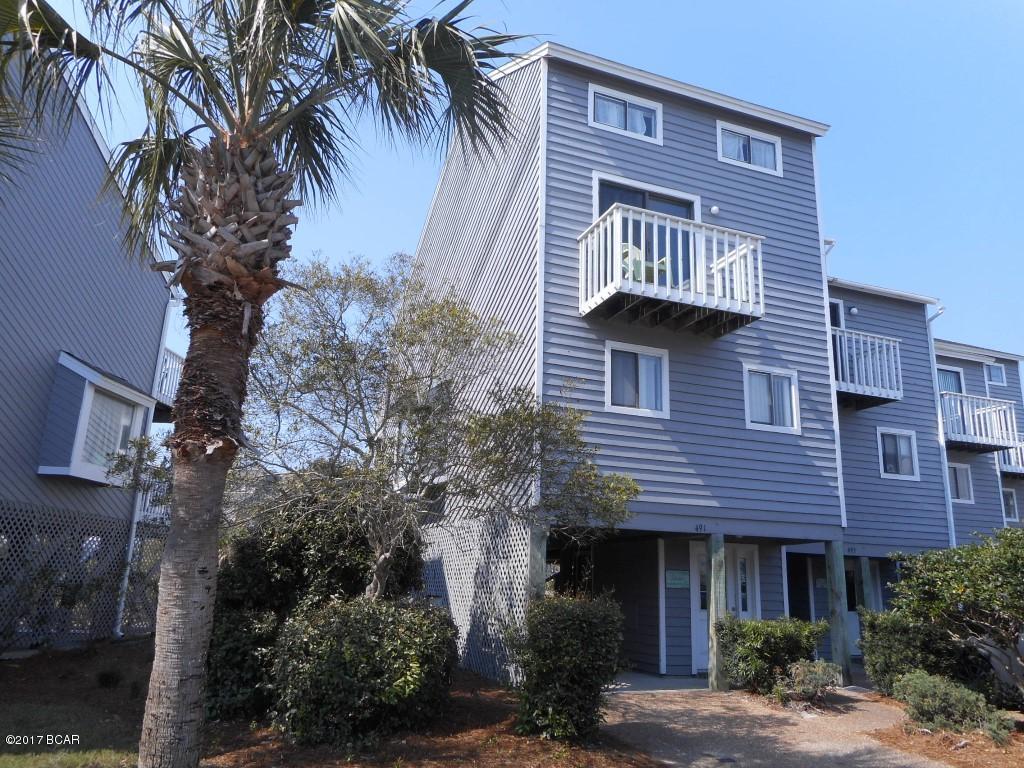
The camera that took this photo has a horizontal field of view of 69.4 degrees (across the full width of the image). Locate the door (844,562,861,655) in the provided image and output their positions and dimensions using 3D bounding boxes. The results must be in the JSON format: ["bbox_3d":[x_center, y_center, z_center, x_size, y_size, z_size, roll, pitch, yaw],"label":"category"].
[{"bbox_3d":[7.577,4.976,16.451,0.874,2.027,0.065,7,-15,-21],"label":"door"}]

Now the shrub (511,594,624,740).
[{"bbox_3d":[0.570,2.890,7.697,1.190,1.330,1.120,1,-14,0],"label":"shrub"}]

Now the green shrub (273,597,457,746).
[{"bbox_3d":[-1.460,2.796,7.401,1.800,1.260,1.600,7,-15,-21],"label":"green shrub"}]

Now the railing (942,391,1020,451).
[{"bbox_3d":[11.608,1.062,18.969,2.511,1.237,1.163,7,-15,-21],"label":"railing"}]

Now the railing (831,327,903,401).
[{"bbox_3d":[6.490,-0.294,14.908,2.511,1.265,1.163,7,-15,-21],"label":"railing"}]

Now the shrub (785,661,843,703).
[{"bbox_3d":[4.087,4.019,10.064,0.760,0.480,0.720,7,-15,-21],"label":"shrub"}]

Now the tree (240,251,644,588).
[{"bbox_3d":[-0.836,1.186,8.649,4.400,5.022,3.700,7,-15,-21],"label":"tree"}]

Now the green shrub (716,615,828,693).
[{"bbox_3d":[3.891,3.995,11.060,1.720,1.000,1.300,7,-15,-21],"label":"green shrub"}]

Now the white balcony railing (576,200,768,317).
[{"bbox_3d":[2.382,-1.603,11.018,2.511,1.283,1.153,7,-15,-21],"label":"white balcony railing"}]

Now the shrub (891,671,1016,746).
[{"bbox_3d":[4.823,3.510,8.243,1.000,0.620,1.350,7,-15,-21],"label":"shrub"}]

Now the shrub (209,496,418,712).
[{"bbox_3d":[-2.352,2.621,9.064,2.550,2.360,2.100,7,-15,-21],"label":"shrub"}]

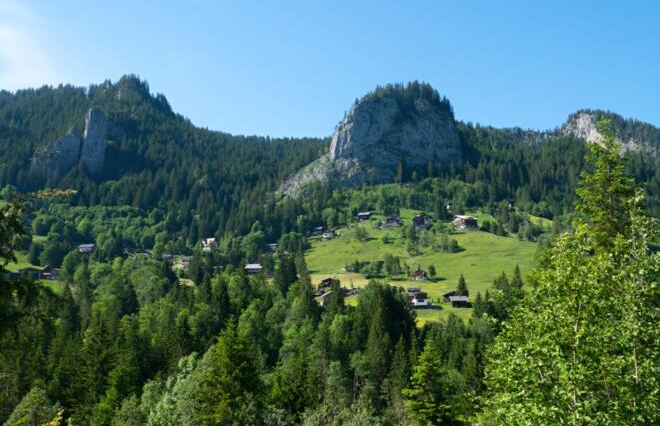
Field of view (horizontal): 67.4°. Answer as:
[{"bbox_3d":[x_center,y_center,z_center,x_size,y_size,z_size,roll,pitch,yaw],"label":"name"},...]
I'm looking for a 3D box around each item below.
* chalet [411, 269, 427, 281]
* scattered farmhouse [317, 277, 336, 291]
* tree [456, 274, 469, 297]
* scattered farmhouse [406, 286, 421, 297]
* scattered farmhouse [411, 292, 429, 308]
[{"bbox_3d":[68.320,47.980,380.000,10.000,8.200,9.500,0,-2,6],"label":"chalet"},{"bbox_3d":[-1.740,50.180,345.000,12.500,9.000,11.000,0,-2,6],"label":"scattered farmhouse"},{"bbox_3d":[89.670,49.740,335.000,7.200,16.800,7.200,0,-2,0],"label":"tree"},{"bbox_3d":[57.900,54.440,342.000,8.800,7.000,8.500,0,-2,3],"label":"scattered farmhouse"},{"bbox_3d":[59.090,56.920,325.000,9.000,8.600,10.000,0,-2,2],"label":"scattered farmhouse"}]

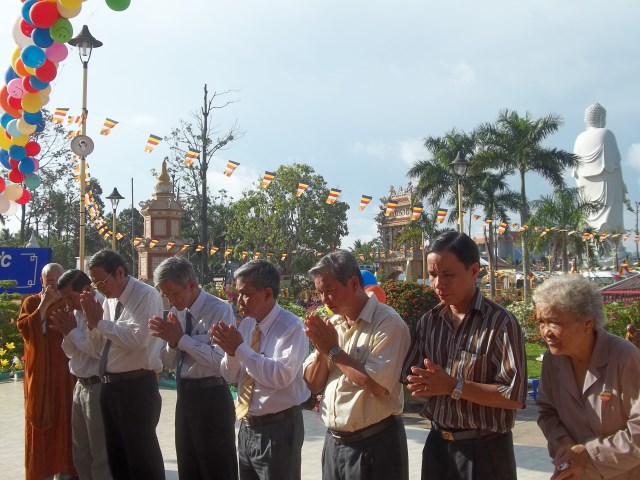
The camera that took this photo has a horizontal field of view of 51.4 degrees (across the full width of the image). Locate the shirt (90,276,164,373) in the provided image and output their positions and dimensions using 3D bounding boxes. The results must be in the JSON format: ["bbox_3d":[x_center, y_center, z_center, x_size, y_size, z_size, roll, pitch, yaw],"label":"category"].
[{"bbox_3d":[-0.949,0.424,3.300,0.360,0.520,0.450,3,-5,-44],"label":"shirt"}]

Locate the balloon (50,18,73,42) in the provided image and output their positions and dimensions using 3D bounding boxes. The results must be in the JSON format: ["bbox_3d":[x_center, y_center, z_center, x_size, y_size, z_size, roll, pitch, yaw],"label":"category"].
[{"bbox_3d":[-2.404,-1.952,6.200,0.213,0.239,0.213,0,-2,0],"label":"balloon"}]

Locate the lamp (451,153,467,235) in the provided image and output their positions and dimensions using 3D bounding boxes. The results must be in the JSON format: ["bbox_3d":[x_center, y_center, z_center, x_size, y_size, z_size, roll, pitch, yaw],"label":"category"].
[{"bbox_3d":[2.949,0.226,13.874,0.380,4.141,0.380,0,-3,0],"label":"lamp"}]

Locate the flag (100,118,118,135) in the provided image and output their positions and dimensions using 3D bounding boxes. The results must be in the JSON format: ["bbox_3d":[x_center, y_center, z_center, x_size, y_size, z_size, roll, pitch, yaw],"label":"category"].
[{"bbox_3d":[-3.099,-1.664,9.800,0.200,0.280,0.040,28,-3,-30],"label":"flag"}]

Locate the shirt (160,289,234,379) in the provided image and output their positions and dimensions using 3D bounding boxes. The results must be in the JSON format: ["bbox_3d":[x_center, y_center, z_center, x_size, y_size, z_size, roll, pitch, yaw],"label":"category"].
[{"bbox_3d":[-0.588,0.452,3.220,0.380,0.470,0.460,2,-4,-37],"label":"shirt"}]

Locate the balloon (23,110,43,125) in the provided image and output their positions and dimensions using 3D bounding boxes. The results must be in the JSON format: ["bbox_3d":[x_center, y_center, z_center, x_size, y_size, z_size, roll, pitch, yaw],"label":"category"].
[{"bbox_3d":[-3.628,-1.559,8.400,0.250,0.260,0.250,0,-3,0],"label":"balloon"}]

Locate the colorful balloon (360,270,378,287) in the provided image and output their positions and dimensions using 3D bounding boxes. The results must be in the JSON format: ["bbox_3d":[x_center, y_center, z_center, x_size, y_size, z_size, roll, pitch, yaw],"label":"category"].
[{"bbox_3d":[0.374,0.374,5.600,0.250,0.260,0.250,0,-3,0],"label":"colorful balloon"}]

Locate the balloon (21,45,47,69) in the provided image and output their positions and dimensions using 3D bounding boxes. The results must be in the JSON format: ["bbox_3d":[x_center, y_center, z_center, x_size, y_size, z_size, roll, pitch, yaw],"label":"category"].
[{"bbox_3d":[-2.664,-1.705,6.200,0.234,0.224,0.234,0,-2,0],"label":"balloon"}]

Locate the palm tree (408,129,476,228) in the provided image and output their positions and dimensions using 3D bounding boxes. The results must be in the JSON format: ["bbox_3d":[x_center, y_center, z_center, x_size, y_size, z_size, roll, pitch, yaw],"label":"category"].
[{"bbox_3d":[7.165,-1.513,38.000,4.400,9.800,4.400,0,-3,0],"label":"palm tree"}]

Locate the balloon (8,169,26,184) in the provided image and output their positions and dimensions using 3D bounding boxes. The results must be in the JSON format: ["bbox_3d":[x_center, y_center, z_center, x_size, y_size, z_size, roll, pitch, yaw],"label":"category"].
[{"bbox_3d":[-3.909,-0.846,8.600,0.224,0.224,0.224,0,-2,0],"label":"balloon"}]

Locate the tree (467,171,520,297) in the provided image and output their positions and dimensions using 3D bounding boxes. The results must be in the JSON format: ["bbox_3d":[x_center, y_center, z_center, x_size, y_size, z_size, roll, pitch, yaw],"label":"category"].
[{"bbox_3d":[8.104,0.025,30.801,2.800,6.535,2.800,0,-3,0],"label":"tree"}]

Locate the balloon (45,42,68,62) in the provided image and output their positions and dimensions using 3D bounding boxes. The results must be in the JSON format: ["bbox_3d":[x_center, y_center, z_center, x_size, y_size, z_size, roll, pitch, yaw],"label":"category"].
[{"bbox_3d":[-2.489,-1.765,6.300,0.218,0.218,0.218,0,-2,0],"label":"balloon"}]

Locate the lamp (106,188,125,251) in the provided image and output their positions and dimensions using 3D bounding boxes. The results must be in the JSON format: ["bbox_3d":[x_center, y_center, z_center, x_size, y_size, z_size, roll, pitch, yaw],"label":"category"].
[{"bbox_3d":[-5.549,0.500,18.000,0.520,3.800,0.520,1,-3,-17],"label":"lamp"}]

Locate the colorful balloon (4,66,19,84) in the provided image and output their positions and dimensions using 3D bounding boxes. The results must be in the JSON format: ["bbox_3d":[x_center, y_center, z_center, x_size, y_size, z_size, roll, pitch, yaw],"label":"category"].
[{"bbox_3d":[-3.810,-2.039,8.300,0.250,0.260,0.250,0,-3,0],"label":"colorful balloon"}]

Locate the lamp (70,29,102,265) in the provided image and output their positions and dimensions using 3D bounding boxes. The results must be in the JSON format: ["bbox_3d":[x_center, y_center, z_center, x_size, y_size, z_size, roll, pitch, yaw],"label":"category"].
[{"bbox_3d":[-3.340,-0.551,9.400,0.500,5.000,0.500,0,-2,0],"label":"lamp"}]

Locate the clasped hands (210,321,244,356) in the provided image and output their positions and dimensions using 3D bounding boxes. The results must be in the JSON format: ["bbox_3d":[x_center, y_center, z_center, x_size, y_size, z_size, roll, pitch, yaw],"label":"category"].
[{"bbox_3d":[-0.361,0.385,2.600,0.140,0.150,0.110,2,-3,-40],"label":"clasped hands"}]

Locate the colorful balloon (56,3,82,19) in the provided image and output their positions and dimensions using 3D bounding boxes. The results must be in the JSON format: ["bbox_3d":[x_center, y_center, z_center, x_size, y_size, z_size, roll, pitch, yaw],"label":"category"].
[{"bbox_3d":[-2.216,-2.061,5.900,0.226,0.236,0.226,0,-2,0],"label":"colorful balloon"}]

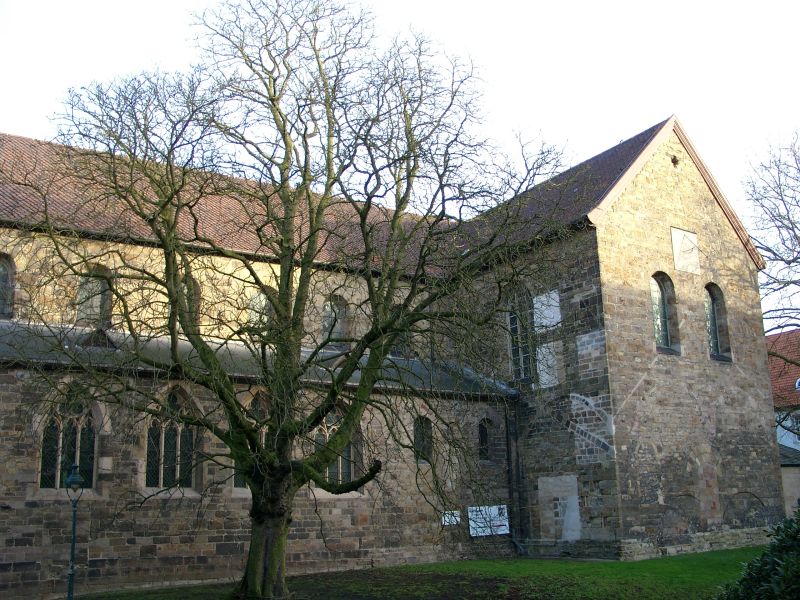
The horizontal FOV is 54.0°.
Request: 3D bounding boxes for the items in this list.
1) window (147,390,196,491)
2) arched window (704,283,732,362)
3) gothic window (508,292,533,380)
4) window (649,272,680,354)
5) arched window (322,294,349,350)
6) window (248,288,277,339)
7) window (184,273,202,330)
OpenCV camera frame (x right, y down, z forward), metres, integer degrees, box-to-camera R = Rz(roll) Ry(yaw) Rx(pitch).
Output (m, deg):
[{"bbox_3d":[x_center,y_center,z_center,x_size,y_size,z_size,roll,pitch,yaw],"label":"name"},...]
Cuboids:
[{"bbox_3d":[-6.451,3.907,22.278,1.433,2.846,0.300,7,-16,-28],"label":"window"},{"bbox_3d":[11.730,0.841,29.325,1.396,3.043,0.300,9,-17,-34],"label":"arched window"},{"bbox_3d":[4.469,1.217,28.478,0.300,3.433,1.228,9,-17,-34],"label":"gothic window"},{"bbox_3d":[9.177,0.460,27.506,1.396,2.959,0.300,9,-17,-34],"label":"window"},{"bbox_3d":[-2.549,0.834,30.793,1.147,2.151,0.300,7,-16,-28],"label":"arched window"},{"bbox_3d":[-5.131,0.507,29.384,1.136,2.114,0.300,7,-16,-28],"label":"window"},{"bbox_3d":[-7.690,0.159,27.981,1.114,2.177,0.300,7,-16,-28],"label":"window"}]

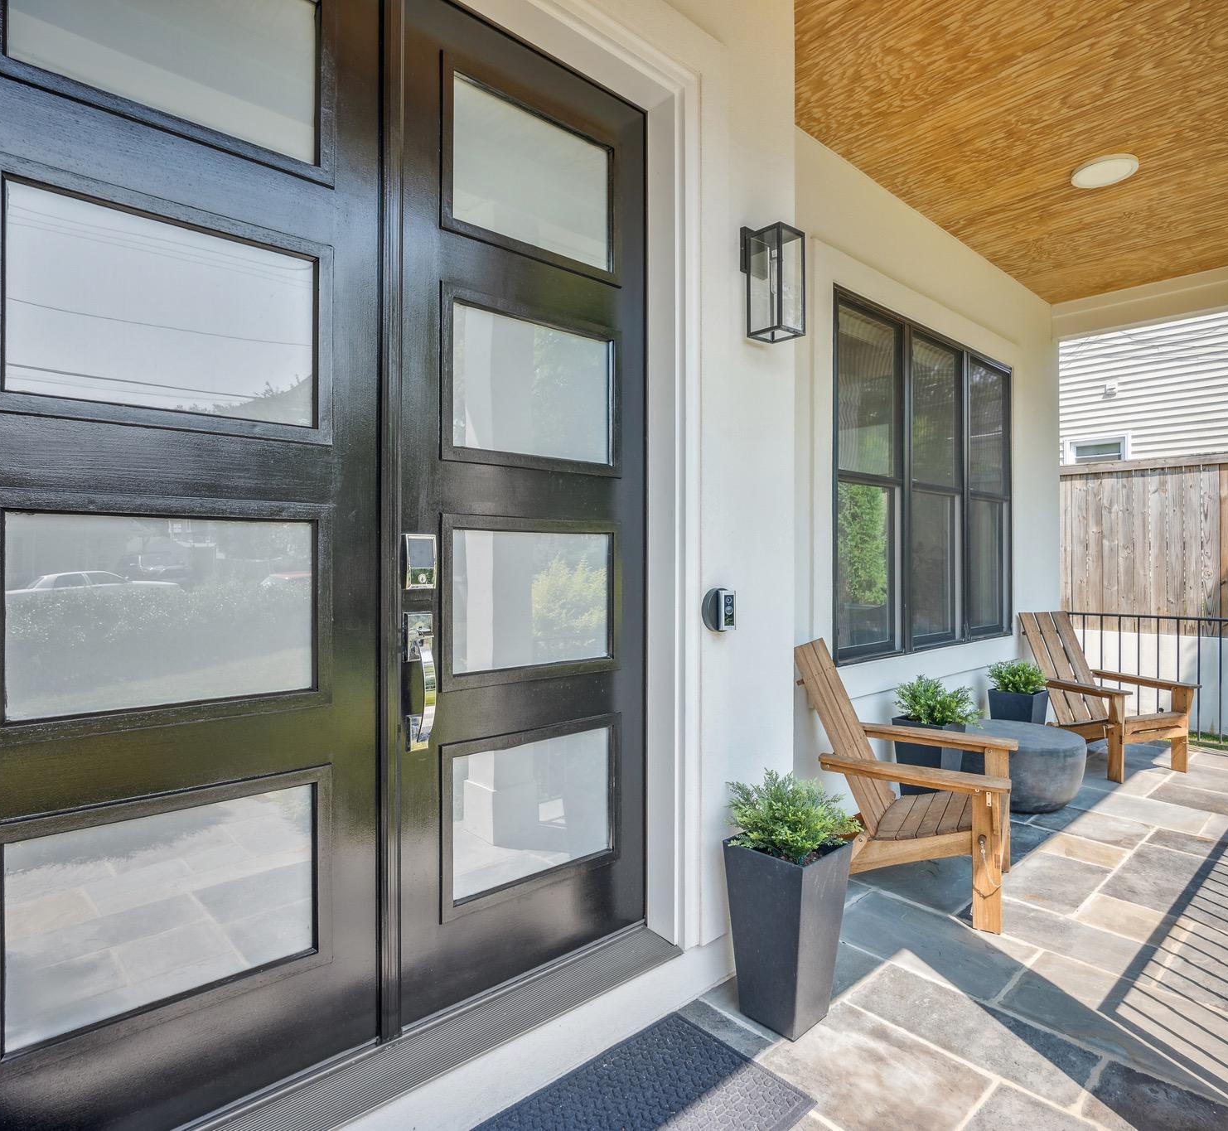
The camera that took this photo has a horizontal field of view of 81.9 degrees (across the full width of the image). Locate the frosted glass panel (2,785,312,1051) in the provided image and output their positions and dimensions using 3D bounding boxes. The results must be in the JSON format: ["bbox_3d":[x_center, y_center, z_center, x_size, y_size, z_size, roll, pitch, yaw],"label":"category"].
[{"bbox_3d":[-0.834,0.646,1.355,0.505,0.360,0.020,0,0,-40],"label":"frosted glass panel"}]

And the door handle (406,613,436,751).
[{"bbox_3d":[-0.437,0.270,1.629,0.062,0.318,0.074,0,0,-40],"label":"door handle"}]

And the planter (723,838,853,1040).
[{"bbox_3d":[0.470,0.988,1.929,0.248,0.472,0.250,0,0,-41],"label":"planter"}]

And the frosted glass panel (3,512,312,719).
[{"bbox_3d":[-0.823,0.085,1.332,0.491,0.349,0.020,0,0,-41],"label":"frosted glass panel"}]

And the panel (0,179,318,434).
[{"bbox_3d":[-0.833,-0.474,1.355,0.505,0.362,0.020,0,0,-40],"label":"panel"}]

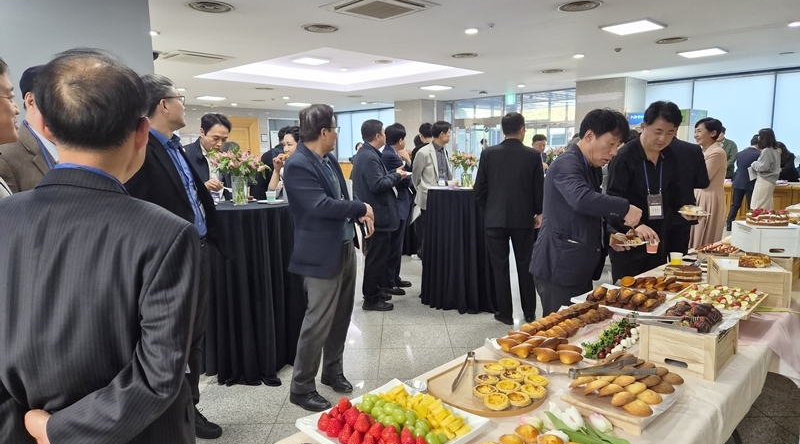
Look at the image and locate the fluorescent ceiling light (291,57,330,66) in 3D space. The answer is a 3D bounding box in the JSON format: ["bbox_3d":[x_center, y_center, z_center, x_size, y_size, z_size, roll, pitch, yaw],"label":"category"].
[{"bbox_3d":[-1.840,-3.325,10.980,0.620,0.050,0.620,-8,10,-44],"label":"fluorescent ceiling light"}]

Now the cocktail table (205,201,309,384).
[{"bbox_3d":[-0.990,0.423,3.539,0.740,1.110,0.740,0,10,0],"label":"cocktail table"}]

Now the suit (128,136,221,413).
[{"bbox_3d":[-1.085,0.310,2.618,0.440,1.480,0.550,2,10,12],"label":"suit"}]

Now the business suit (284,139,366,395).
[{"bbox_3d":[-0.440,0.278,3.048,0.430,1.440,0.500,5,11,26],"label":"business suit"}]

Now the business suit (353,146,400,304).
[{"bbox_3d":[-0.216,0.032,4.875,0.440,1.480,0.540,-1,7,-2],"label":"business suit"}]

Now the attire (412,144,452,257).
[{"bbox_3d":[0.358,-0.089,5.687,0.340,1.470,0.500,6,10,40],"label":"attire"}]

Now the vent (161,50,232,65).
[{"bbox_3d":[-3.370,-2.670,8.738,0.940,0.060,0.940,-8,10,-44],"label":"vent"}]

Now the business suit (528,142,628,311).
[{"bbox_3d":[0.935,0.312,2.872,0.540,1.450,0.500,6,11,32],"label":"business suit"}]

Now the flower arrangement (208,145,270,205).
[{"bbox_3d":[-1.010,-0.296,3.368,0.370,0.365,0.350,0,10,0],"label":"flower arrangement"}]

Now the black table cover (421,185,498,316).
[{"bbox_3d":[0.563,0.231,5.073,0.710,1.080,0.710,-1,7,0],"label":"black table cover"}]

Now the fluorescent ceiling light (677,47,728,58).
[{"bbox_3d":[4.987,-2.784,8.739,0.620,0.050,0.620,-8,10,-44],"label":"fluorescent ceiling light"}]

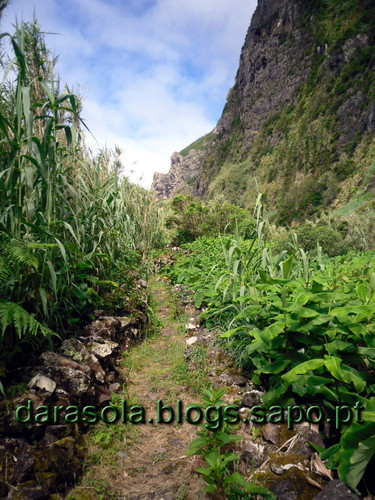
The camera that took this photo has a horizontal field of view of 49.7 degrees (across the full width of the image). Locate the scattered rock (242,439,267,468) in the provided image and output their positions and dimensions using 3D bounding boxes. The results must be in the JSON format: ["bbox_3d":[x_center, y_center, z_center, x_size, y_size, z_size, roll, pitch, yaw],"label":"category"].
[{"bbox_3d":[0.489,1.484,2.950,0.180,0.160,0.170,0,2,0],"label":"scattered rock"}]

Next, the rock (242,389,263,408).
[{"bbox_3d":[0.599,1.368,3.700,0.180,0.135,0.145,0,1,0],"label":"rock"}]

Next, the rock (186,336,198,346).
[{"bbox_3d":[0.087,1.584,7.000,0.210,0.130,0.180,0,2,0],"label":"rock"}]

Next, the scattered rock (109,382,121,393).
[{"bbox_3d":[-0.830,1.564,4.600,0.140,0.090,0.120,0,2,0],"label":"scattered rock"}]

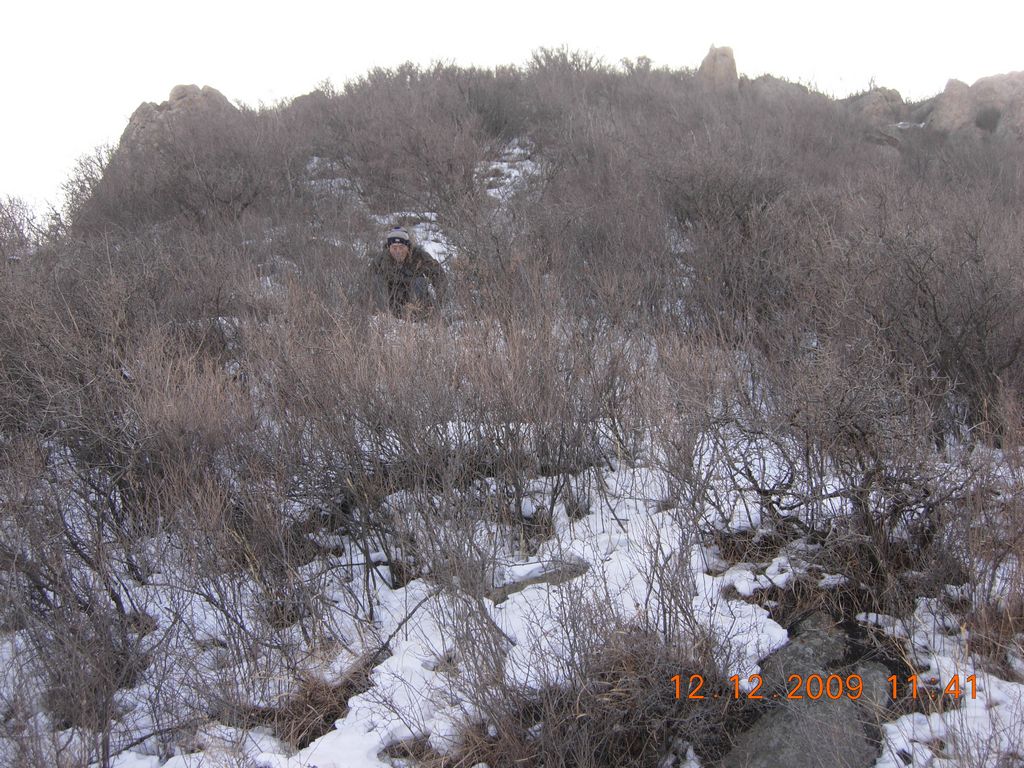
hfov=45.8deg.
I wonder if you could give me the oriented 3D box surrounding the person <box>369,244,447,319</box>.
[{"bbox_3d":[-0.883,-0.935,10.400,0.650,0.860,0.680,0,-5,-2],"label":"person"}]

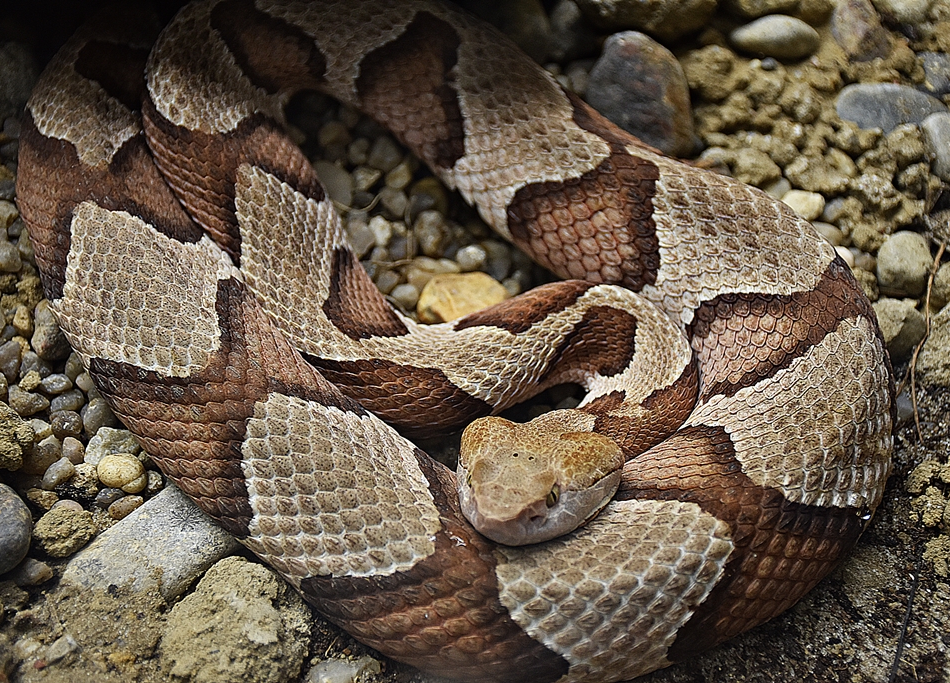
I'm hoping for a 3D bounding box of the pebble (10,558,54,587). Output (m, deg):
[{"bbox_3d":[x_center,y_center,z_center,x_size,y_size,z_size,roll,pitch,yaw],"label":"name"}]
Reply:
[{"bbox_3d":[-0.113,0.059,0.522,0.011,0.007,0.008,-9,51,-8],"label":"pebble"}]

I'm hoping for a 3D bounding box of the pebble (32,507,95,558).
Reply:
[{"bbox_3d":[-0.091,0.042,0.455,0.014,0.009,0.011,15,50,13],"label":"pebble"}]

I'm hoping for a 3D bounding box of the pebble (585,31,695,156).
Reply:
[{"bbox_3d":[0.044,-0.065,0.542,0.029,0.029,0.037,-7,48,-7],"label":"pebble"}]

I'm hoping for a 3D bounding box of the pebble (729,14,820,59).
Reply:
[{"bbox_3d":[0.095,-0.096,0.646,0.029,0.013,0.016,4,50,3],"label":"pebble"}]

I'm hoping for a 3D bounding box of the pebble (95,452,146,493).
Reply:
[{"bbox_3d":[-0.080,0.030,0.464,0.011,0.008,0.010,-11,49,-10],"label":"pebble"}]

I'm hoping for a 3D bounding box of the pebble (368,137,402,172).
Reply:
[{"bbox_3d":[-0.024,-0.049,0.540,0.009,0.008,0.010,0,48,0],"label":"pebble"}]

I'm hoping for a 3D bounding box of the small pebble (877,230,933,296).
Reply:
[{"bbox_3d":[0.122,-0.022,0.582,0.017,0.017,0.018,0,50,0],"label":"small pebble"}]

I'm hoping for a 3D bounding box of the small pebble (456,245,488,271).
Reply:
[{"bbox_3d":[-0.001,-0.021,0.513,0.008,0.006,0.007,0,48,0],"label":"small pebble"}]

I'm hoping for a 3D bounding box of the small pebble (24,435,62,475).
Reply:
[{"bbox_3d":[-0.115,0.030,0.546,0.011,0.009,0.010,-20,53,-16],"label":"small pebble"}]

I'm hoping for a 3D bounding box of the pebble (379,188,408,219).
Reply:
[{"bbox_3d":[-0.024,-0.041,0.608,0.009,0.007,0.009,0,50,0],"label":"pebble"}]

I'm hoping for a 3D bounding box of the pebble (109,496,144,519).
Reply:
[{"bbox_3d":[-0.091,0.043,0.535,0.010,0.005,0.006,-25,54,-19],"label":"pebble"}]

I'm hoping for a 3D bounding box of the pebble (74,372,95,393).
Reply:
[{"bbox_3d":[-0.092,0.010,0.485,0.006,0.005,0.006,0,48,0],"label":"pebble"}]

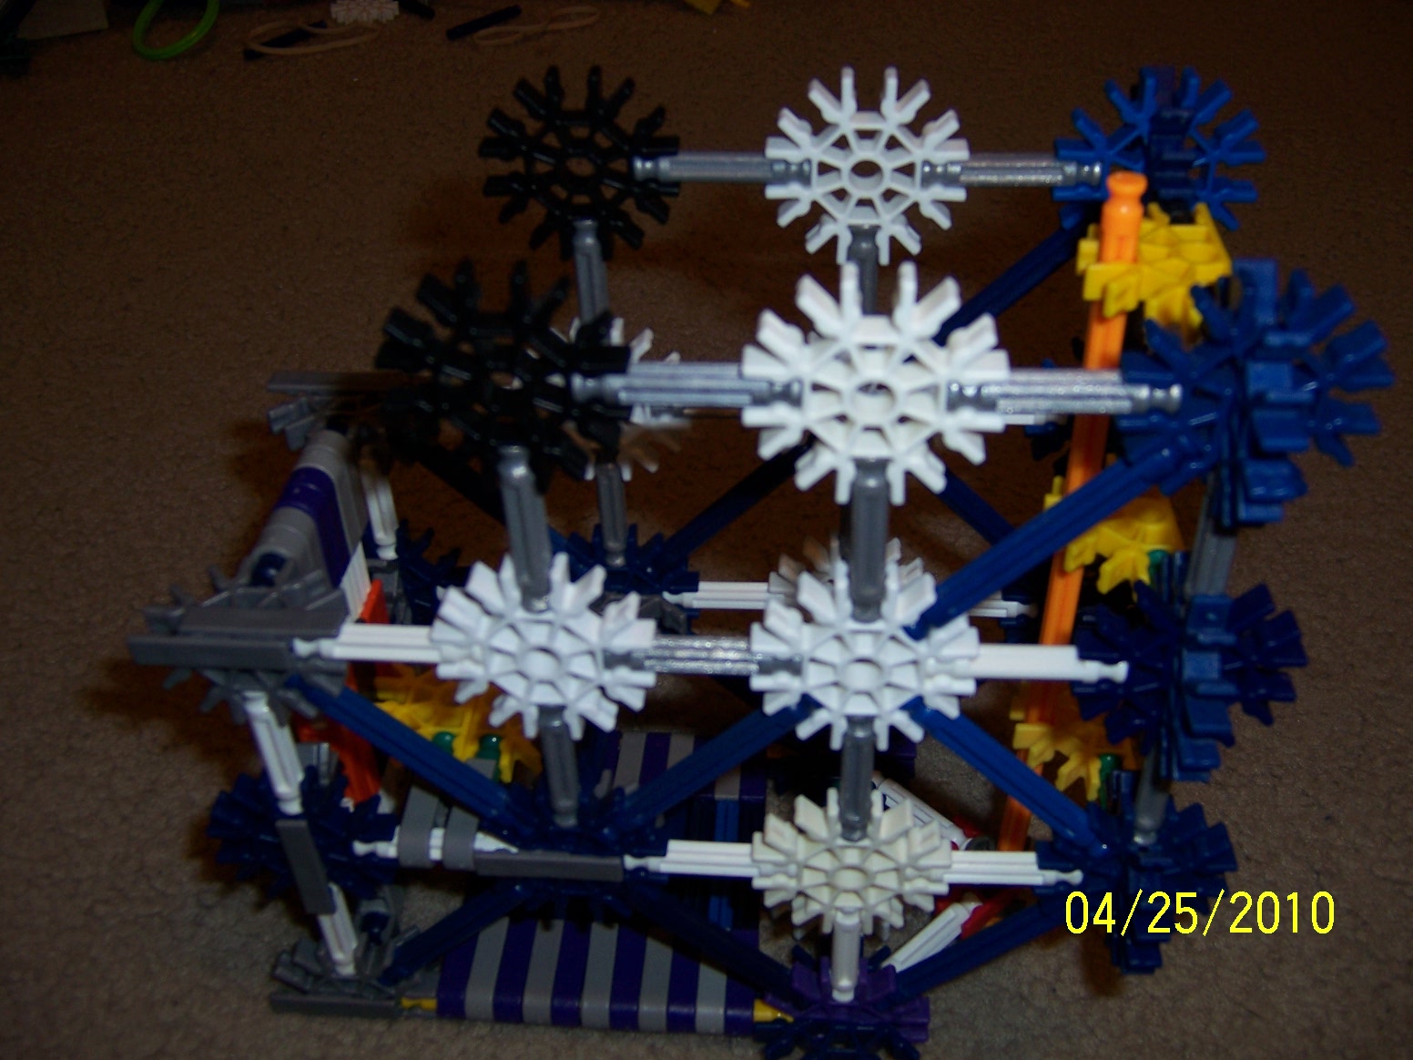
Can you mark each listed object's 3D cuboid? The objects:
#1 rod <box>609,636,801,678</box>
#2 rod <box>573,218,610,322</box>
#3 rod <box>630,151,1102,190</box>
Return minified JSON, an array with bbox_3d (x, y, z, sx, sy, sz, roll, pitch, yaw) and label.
[{"bbox_3d":[-0.001,0.022,0.229,0.033,0.006,0.006,1,38,5],"label":"rod"},{"bbox_3d":[-0.022,-0.046,0.270,0.006,0.033,0.006,1,38,5],"label":"rod"},{"bbox_3d":[0.030,-0.068,0.255,0.087,0.006,0.006,1,38,5],"label":"rod"}]

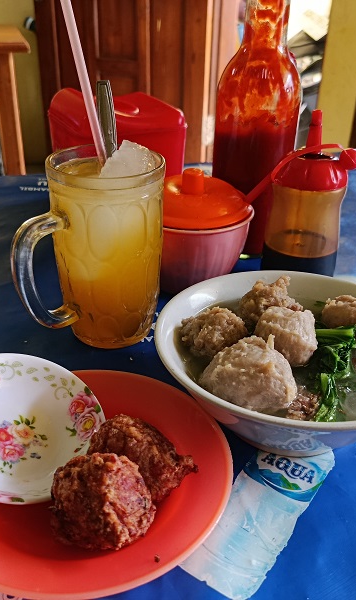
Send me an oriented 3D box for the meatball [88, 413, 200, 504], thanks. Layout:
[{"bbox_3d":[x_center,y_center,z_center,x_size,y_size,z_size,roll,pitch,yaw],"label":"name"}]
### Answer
[{"bbox_3d":[-0.018,0.077,0.271,0.049,0.040,0.042,2,29,0],"label":"meatball"}]

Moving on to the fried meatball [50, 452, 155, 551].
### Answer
[{"bbox_3d":[-0.033,0.089,0.245,0.045,0.043,0.043,2,29,0],"label":"fried meatball"}]

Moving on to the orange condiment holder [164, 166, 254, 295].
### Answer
[{"bbox_3d":[0.010,-0.061,0.478,0.108,0.100,0.108,2,29,0],"label":"orange condiment holder"}]

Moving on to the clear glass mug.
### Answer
[{"bbox_3d":[-0.063,-0.032,0.389,0.119,0.129,0.083,-15,33,-29],"label":"clear glass mug"}]

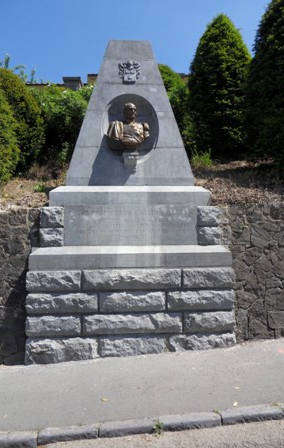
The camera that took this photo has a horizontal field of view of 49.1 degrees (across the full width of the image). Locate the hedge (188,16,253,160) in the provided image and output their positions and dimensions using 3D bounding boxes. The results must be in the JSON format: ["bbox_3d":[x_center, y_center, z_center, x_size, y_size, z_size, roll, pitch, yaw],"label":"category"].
[{"bbox_3d":[1.850,-3.230,7.300,1.500,3.400,1.500,0,-1,-4],"label":"hedge"}]

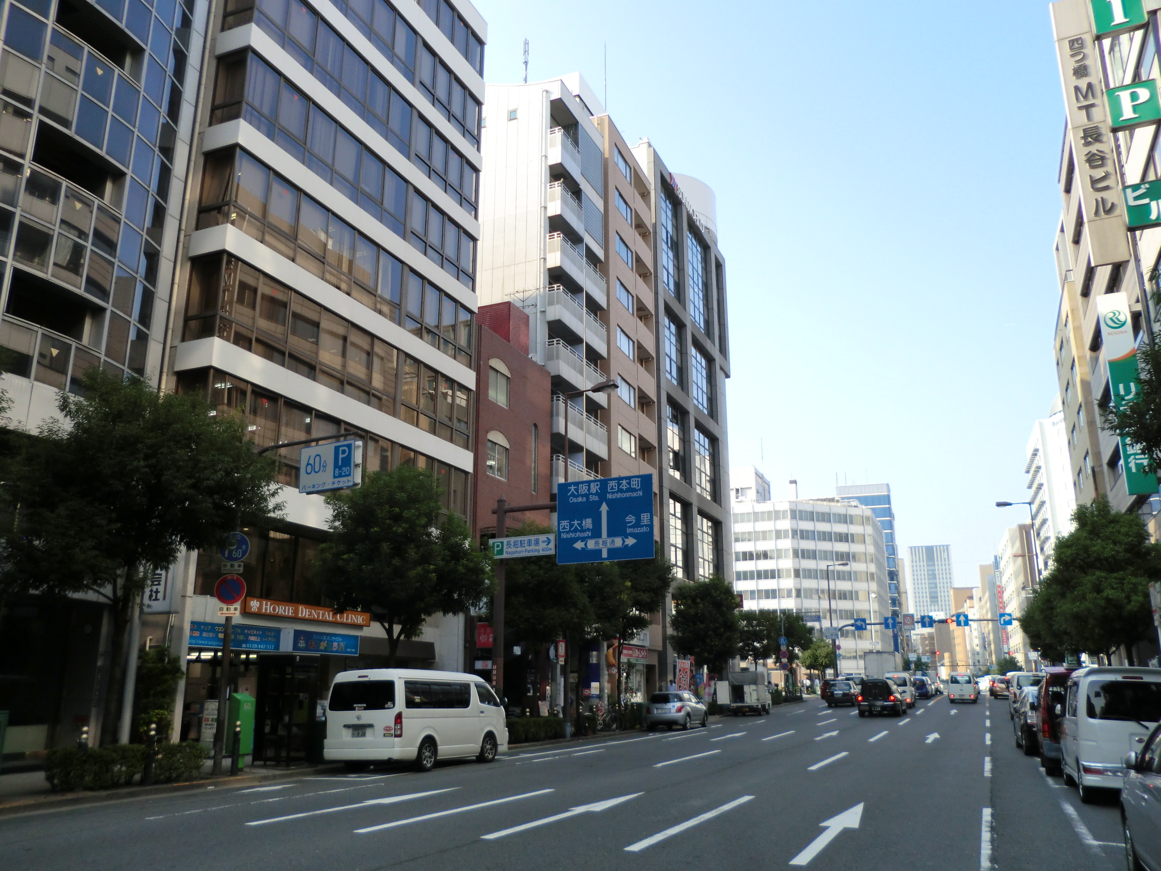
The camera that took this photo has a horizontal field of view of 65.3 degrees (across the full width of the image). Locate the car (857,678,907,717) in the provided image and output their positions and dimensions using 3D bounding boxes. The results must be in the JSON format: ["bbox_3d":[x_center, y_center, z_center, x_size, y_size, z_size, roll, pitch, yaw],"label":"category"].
[{"bbox_3d":[14.608,12.659,43.720,1.830,1.660,5.000,-7,-17,23],"label":"car"}]

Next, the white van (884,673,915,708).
[{"bbox_3d":[18.114,14.443,51.357,1.500,1.900,3.500,-7,-17,23],"label":"white van"}]

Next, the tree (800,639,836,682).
[{"bbox_3d":[21.349,21.164,82.388,3.200,5.200,3.200,-7,-17,23],"label":"tree"}]

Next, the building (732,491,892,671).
[{"bbox_3d":[41.315,31.323,170.207,29.000,31.000,40.000,-7,-17,23],"label":"building"}]

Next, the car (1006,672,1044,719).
[{"bbox_3d":[20.087,11.611,40.335,1.700,1.970,4.650,-6,-17,21],"label":"car"}]

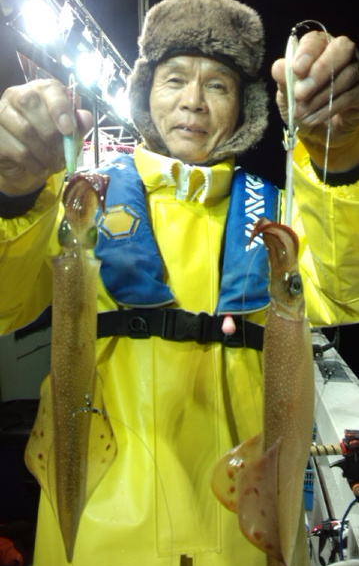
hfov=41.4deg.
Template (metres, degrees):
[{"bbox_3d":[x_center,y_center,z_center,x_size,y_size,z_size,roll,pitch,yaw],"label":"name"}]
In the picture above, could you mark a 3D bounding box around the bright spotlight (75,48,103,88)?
[{"bbox_3d":[-0.644,-1.536,3.400,0.190,0.265,0.190,-3,6,-14],"label":"bright spotlight"}]

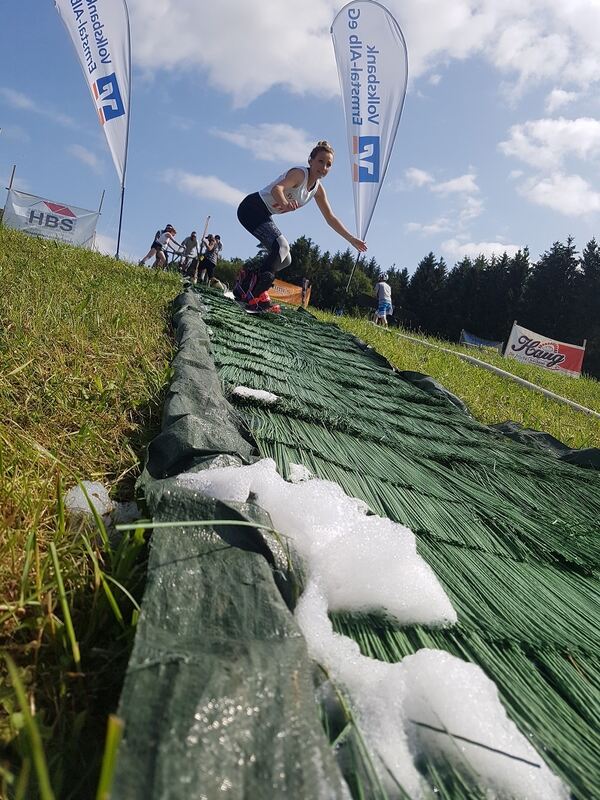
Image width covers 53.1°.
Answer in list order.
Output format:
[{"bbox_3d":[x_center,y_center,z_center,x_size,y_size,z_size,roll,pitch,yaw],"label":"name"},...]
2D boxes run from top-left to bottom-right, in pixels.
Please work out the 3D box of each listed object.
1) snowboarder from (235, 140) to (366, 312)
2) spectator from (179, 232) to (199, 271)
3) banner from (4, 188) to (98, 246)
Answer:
[{"bbox_3d":[-0.012,-1.386,4.800,0.880,1.380,0.820,-3,-8,41],"label":"snowboarder"},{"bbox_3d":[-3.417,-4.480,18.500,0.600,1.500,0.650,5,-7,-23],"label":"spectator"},{"bbox_3d":[-5.920,-4.230,14.200,2.200,0.980,0.100,13,-6,-14],"label":"banner"}]

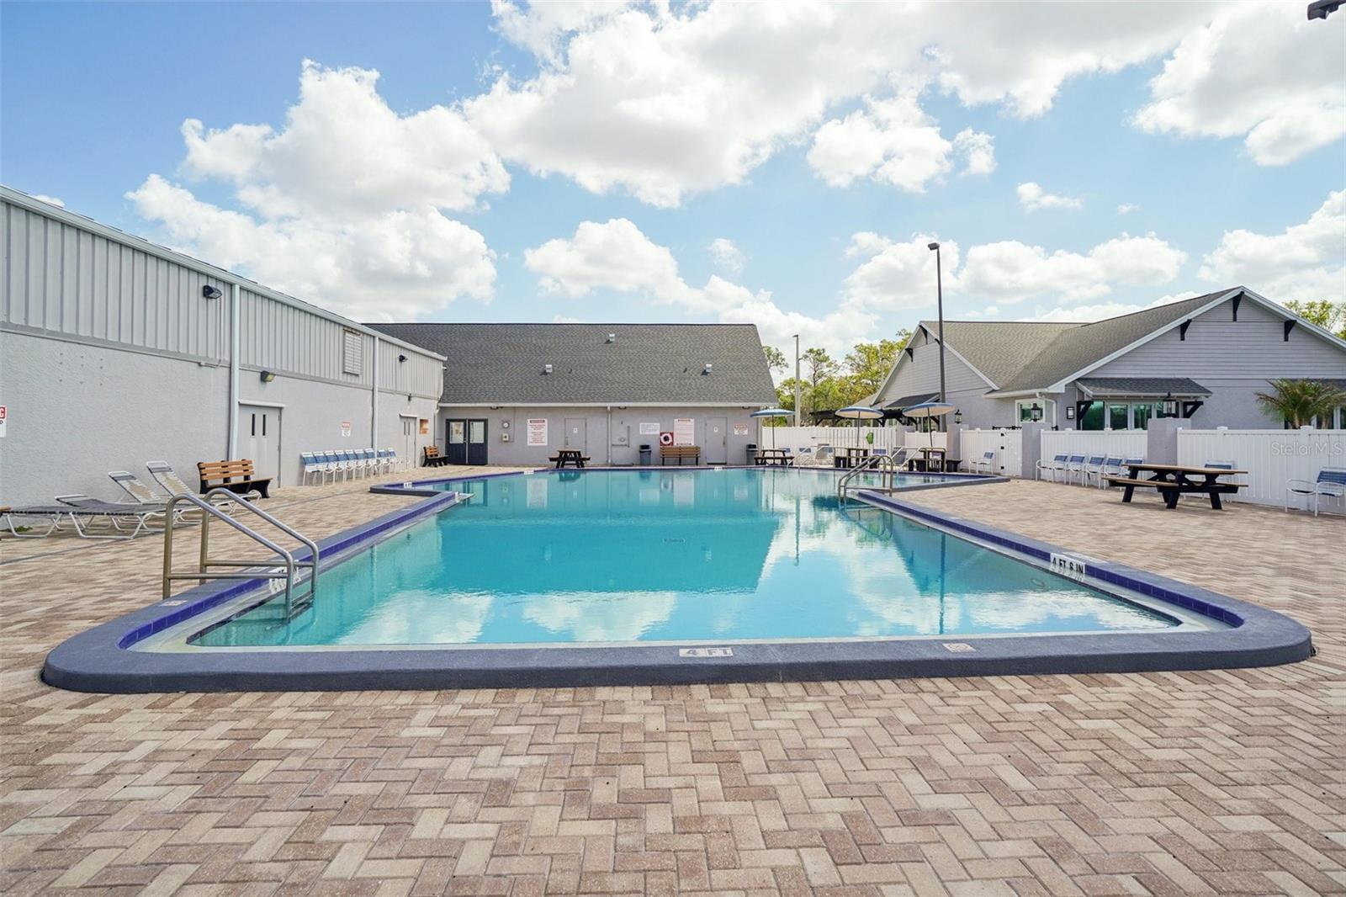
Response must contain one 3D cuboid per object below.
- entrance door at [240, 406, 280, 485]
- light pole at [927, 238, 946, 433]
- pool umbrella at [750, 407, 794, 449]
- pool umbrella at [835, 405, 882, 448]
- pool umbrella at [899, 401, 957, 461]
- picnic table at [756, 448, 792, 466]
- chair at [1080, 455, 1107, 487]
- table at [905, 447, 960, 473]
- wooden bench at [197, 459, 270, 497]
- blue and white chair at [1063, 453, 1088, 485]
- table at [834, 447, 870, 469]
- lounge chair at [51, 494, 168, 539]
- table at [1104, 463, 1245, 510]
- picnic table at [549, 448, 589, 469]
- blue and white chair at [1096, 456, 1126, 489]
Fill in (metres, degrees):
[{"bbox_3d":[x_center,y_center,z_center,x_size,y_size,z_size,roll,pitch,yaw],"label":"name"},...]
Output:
[{"bbox_3d":[-10.070,0.011,16.424,0.100,2.060,1.880,0,1,-3],"label":"entrance door"},{"bbox_3d":[11.290,-3.958,28.700,0.580,9.580,0.350,-2,1,-22],"label":"light pole"},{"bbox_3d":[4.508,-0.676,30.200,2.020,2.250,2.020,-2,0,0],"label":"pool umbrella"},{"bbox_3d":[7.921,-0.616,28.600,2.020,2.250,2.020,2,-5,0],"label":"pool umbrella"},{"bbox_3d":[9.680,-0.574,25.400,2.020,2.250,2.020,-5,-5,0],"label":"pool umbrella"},{"bbox_3d":[4.555,0.414,30.200,1.800,0.760,1.800,0,1,0],"label":"picnic table"},{"bbox_3d":[10.950,0.581,17.797,0.680,0.860,0.600,0,1,-3],"label":"chair"},{"bbox_3d":[9.720,0.475,25.166,1.880,0.750,1.880,-1,2,-42],"label":"table"},{"bbox_3d":[-9.100,0.686,14.118,0.620,0.810,1.620,0,1,-3],"label":"wooden bench"},{"bbox_3d":[10.920,0.563,18.637,0.680,0.860,0.600,0,1,-3],"label":"blue and white chair"},{"bbox_3d":[7.818,0.456,28.500,1.850,0.760,1.850,0,1,0],"label":"table"},{"bbox_3d":[-7.900,0.973,9.474,1.900,0.450,0.680,0,1,-1],"label":"lounge chair"},{"bbox_3d":[9.740,0.743,12.930,1.690,0.770,2.300,0,1,-2],"label":"table"},{"bbox_3d":[-4.210,0.427,27.816,1.500,0.730,1.830,0,1,-3],"label":"picnic table"},{"bbox_3d":[10.980,0.597,17.077,0.680,0.860,0.600,0,1,-3],"label":"blue and white chair"}]

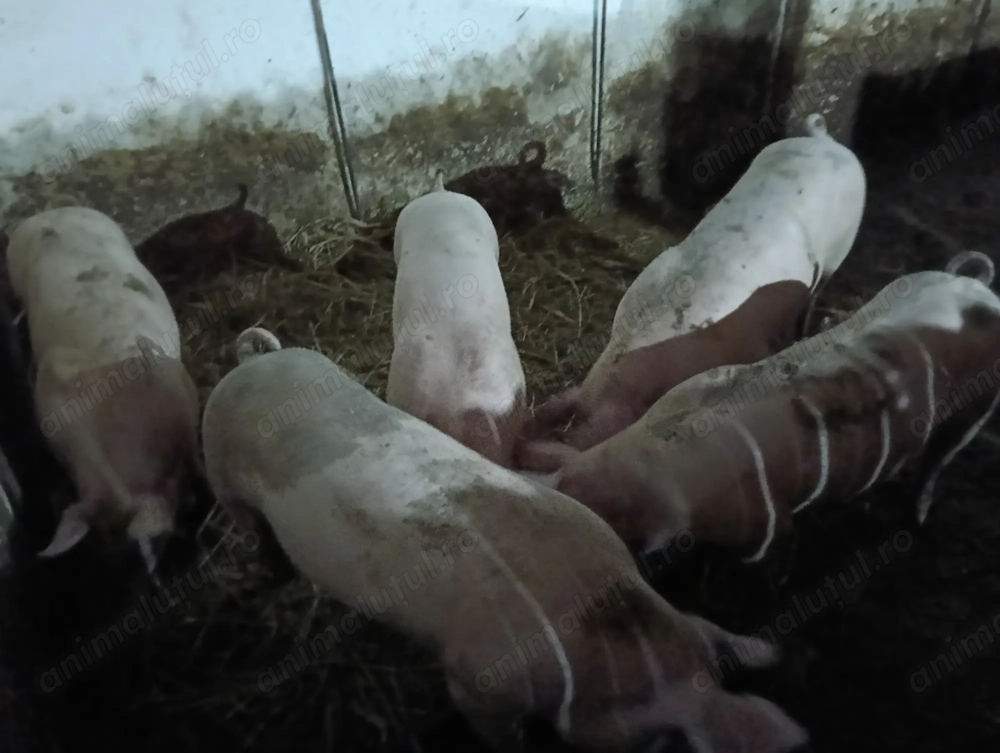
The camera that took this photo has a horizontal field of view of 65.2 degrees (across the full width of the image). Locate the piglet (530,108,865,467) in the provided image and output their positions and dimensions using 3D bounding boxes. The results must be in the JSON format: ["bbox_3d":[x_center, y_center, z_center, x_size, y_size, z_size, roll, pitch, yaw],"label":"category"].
[{"bbox_3d":[0.536,-0.142,1.953,0.294,0.570,1.130,26,50,30],"label":"piglet"}]

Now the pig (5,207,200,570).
[{"bbox_3d":[-0.891,0.042,1.877,0.294,0.570,1.102,-21,45,-17],"label":"pig"}]

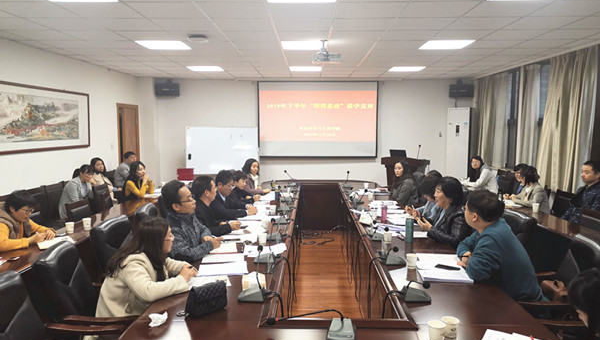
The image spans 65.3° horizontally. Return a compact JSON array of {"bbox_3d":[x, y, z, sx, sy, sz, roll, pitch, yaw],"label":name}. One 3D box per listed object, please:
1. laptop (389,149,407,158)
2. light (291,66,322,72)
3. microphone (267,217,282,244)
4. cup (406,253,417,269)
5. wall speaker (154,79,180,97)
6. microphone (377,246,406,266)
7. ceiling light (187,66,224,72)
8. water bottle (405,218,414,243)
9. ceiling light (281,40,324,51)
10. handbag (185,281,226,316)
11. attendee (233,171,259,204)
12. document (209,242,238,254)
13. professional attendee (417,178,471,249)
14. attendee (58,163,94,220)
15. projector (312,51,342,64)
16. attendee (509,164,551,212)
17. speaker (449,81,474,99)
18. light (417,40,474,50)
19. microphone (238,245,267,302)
[{"bbox_3d":[1.946,-0.291,9.273,0.330,0.220,0.260,2,5,19],"label":"laptop"},{"bbox_3d":[0.110,-1.826,8.359,0.590,0.050,0.590,0,5,1],"label":"light"},{"bbox_3d":[-0.206,0.475,3.846,0.140,0.210,0.120,0,5,1],"label":"microphone"},{"bbox_3d":[0.745,0.605,3.117,0.074,0.088,0.074,0,5,1],"label":"cup"},{"bbox_3d":[-2.705,-1.647,9.553,0.500,0.290,0.300,-1,5,-7],"label":"wall speaker"},{"bbox_3d":[0.642,0.577,3.202,0.180,0.115,0.125,0,5,1],"label":"microphone"},{"bbox_3d":[-1.690,-1.845,8.459,0.600,0.060,0.600,0,5,1],"label":"ceiling light"},{"bbox_3d":[0.898,0.490,3.806,0.068,0.190,0.068,0,5,1],"label":"water bottle"},{"bbox_3d":[0.061,-1.607,5.981,0.590,0.060,0.590,0,5,1],"label":"ceiling light"},{"bbox_3d":[-0.475,0.645,2.389,0.200,0.141,0.085,-5,7,-42],"label":"handbag"},{"bbox_3d":[-0.755,0.551,5.709,0.700,1.165,0.520,0,5,-2],"label":"attendee"},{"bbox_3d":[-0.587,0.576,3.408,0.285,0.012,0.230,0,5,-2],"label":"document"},{"bbox_3d":[1.280,0.689,4.003,0.660,1.270,0.520,0,5,-7],"label":"professional attendee"},{"bbox_3d":[-2.771,0.511,5.932,0.750,1.195,0.580,1,5,13],"label":"attendee"},{"bbox_3d":[0.328,-1.333,5.575,0.360,0.125,0.280,0,5,1],"label":"projector"},{"bbox_3d":[2.578,0.557,5.316,0.680,1.200,0.500,0,5,1],"label":"attendee"},{"bbox_3d":[3.312,-1.633,9.601,0.520,0.300,0.280,2,5,21],"label":"speaker"},{"bbox_3d":[1.833,-1.557,5.856,0.590,0.050,0.600,0,5,1],"label":"light"},{"bbox_3d":[-0.252,0.535,2.466,0.150,0.280,0.125,0,5,1],"label":"microphone"}]

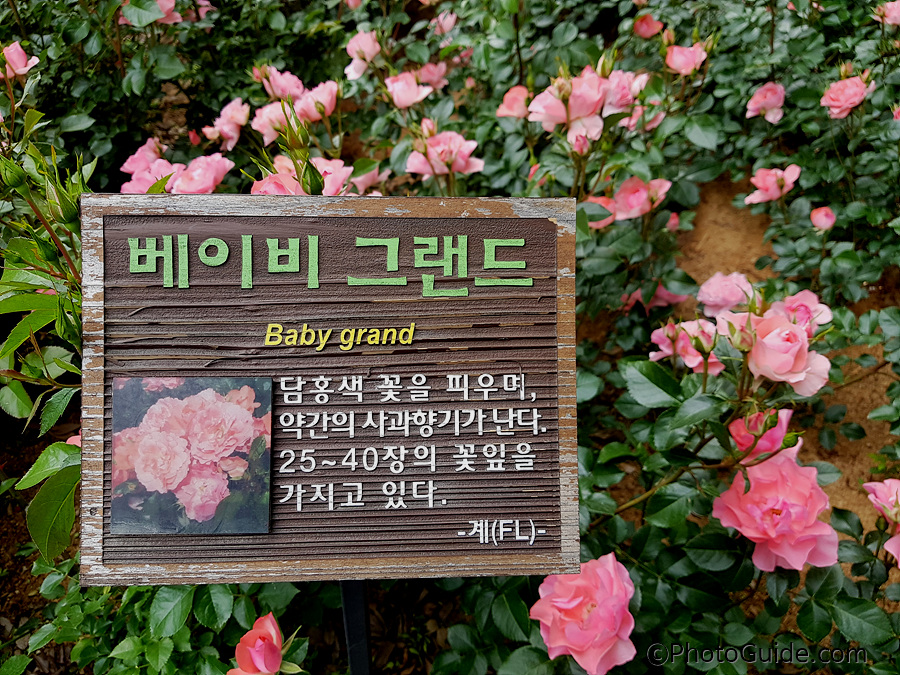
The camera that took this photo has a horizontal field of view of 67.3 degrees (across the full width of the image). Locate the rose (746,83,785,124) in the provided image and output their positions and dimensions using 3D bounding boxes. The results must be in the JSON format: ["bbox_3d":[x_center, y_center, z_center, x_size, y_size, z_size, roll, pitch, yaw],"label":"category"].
[{"bbox_3d":[0.457,-0.339,0.980,0.055,0.050,0.053,19,58,18],"label":"rose"}]

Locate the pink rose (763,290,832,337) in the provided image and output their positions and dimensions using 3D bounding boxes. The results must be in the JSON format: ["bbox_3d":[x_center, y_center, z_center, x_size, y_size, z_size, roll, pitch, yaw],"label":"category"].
[{"bbox_3d":[0.351,-0.024,0.680,0.063,0.050,0.052,5,71,7],"label":"pink rose"}]

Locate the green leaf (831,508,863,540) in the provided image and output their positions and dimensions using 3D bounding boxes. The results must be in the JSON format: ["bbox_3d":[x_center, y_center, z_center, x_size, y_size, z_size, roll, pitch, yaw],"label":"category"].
[{"bbox_3d":[0.400,0.188,0.680,0.026,0.010,0.038,-27,52,-3],"label":"green leaf"}]

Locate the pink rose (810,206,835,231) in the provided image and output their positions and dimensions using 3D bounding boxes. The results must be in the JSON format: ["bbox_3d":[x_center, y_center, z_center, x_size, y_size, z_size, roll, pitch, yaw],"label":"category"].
[{"bbox_3d":[0.512,-0.164,0.930,0.033,0.035,0.033,4,32,7],"label":"pink rose"}]

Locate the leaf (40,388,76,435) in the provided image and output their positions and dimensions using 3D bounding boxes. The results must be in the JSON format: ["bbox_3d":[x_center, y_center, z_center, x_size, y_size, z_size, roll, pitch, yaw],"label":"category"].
[{"bbox_3d":[-0.248,0.048,0.430,0.042,0.012,0.020,-48,50,8],"label":"leaf"}]

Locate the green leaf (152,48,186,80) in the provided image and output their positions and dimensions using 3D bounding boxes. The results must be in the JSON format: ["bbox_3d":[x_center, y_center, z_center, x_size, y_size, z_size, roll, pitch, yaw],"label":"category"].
[{"bbox_3d":[-0.386,-0.376,0.930,0.045,0.012,0.036,14,72,-11],"label":"green leaf"}]

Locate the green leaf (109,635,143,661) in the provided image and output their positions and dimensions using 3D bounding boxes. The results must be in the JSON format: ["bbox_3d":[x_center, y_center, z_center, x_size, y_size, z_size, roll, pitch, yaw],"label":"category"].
[{"bbox_3d":[-0.317,0.303,0.660,0.037,0.011,0.025,-20,48,-19],"label":"green leaf"}]

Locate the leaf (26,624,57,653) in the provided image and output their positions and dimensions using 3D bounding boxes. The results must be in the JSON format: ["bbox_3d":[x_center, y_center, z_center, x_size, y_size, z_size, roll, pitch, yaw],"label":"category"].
[{"bbox_3d":[-0.446,0.331,0.740,0.021,0.010,0.036,32,48,7],"label":"leaf"}]

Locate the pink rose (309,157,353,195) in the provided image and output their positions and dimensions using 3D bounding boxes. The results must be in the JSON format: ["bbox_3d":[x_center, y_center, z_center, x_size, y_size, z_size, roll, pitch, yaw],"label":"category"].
[{"bbox_3d":[-0.146,-0.193,0.820,0.058,0.055,0.055,0,32,0],"label":"pink rose"}]

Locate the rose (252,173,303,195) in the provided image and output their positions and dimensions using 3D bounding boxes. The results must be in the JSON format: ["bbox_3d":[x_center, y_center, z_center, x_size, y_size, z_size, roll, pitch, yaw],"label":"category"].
[{"bbox_3d":[-0.152,-0.129,0.600,0.050,0.038,0.050,-9,55,-12],"label":"rose"}]

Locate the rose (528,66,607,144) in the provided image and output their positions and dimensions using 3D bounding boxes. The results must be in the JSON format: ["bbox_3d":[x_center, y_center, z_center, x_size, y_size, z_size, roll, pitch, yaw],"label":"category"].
[{"bbox_3d":[0.142,-0.281,0.820,0.092,0.082,0.088,2,37,0],"label":"rose"}]

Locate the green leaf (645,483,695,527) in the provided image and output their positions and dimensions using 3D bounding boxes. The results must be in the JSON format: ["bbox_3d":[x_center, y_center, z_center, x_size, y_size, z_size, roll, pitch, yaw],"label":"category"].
[{"bbox_3d":[0.166,0.125,0.510,0.043,0.012,0.032,-28,58,-8],"label":"green leaf"}]

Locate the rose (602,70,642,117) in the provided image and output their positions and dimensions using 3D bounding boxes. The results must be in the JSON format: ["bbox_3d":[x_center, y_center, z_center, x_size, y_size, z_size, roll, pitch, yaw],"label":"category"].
[{"bbox_3d":[0.212,-0.300,0.830,0.052,0.058,0.050,-6,32,-10],"label":"rose"}]

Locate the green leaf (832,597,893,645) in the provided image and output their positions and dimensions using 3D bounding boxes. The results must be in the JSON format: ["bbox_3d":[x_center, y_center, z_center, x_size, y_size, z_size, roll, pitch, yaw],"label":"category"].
[{"bbox_3d":[0.323,0.222,0.530,0.044,0.012,0.036,27,66,32],"label":"green leaf"}]

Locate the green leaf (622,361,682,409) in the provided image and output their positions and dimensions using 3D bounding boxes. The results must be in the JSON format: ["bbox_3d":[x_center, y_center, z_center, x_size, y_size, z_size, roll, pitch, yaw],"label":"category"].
[{"bbox_3d":[0.149,0.035,0.500,0.052,0.012,0.035,38,74,24],"label":"green leaf"}]

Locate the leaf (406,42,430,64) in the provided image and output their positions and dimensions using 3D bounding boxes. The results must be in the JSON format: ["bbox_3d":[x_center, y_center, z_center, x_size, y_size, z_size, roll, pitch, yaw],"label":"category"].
[{"bbox_3d":[-0.050,-0.453,1.080,0.044,0.010,0.038,43,77,9],"label":"leaf"}]

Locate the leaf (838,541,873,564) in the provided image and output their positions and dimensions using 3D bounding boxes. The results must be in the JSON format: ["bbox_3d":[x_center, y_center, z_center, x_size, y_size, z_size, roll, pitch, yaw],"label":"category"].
[{"bbox_3d":[0.414,0.220,0.690,0.038,0.011,0.025,0,45,0],"label":"leaf"}]

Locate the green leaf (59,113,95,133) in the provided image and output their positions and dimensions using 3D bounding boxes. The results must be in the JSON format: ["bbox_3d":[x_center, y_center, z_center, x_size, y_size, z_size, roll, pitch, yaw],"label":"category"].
[{"bbox_3d":[-0.569,-0.328,1.030,0.054,0.013,0.034,0,41,0],"label":"green leaf"}]

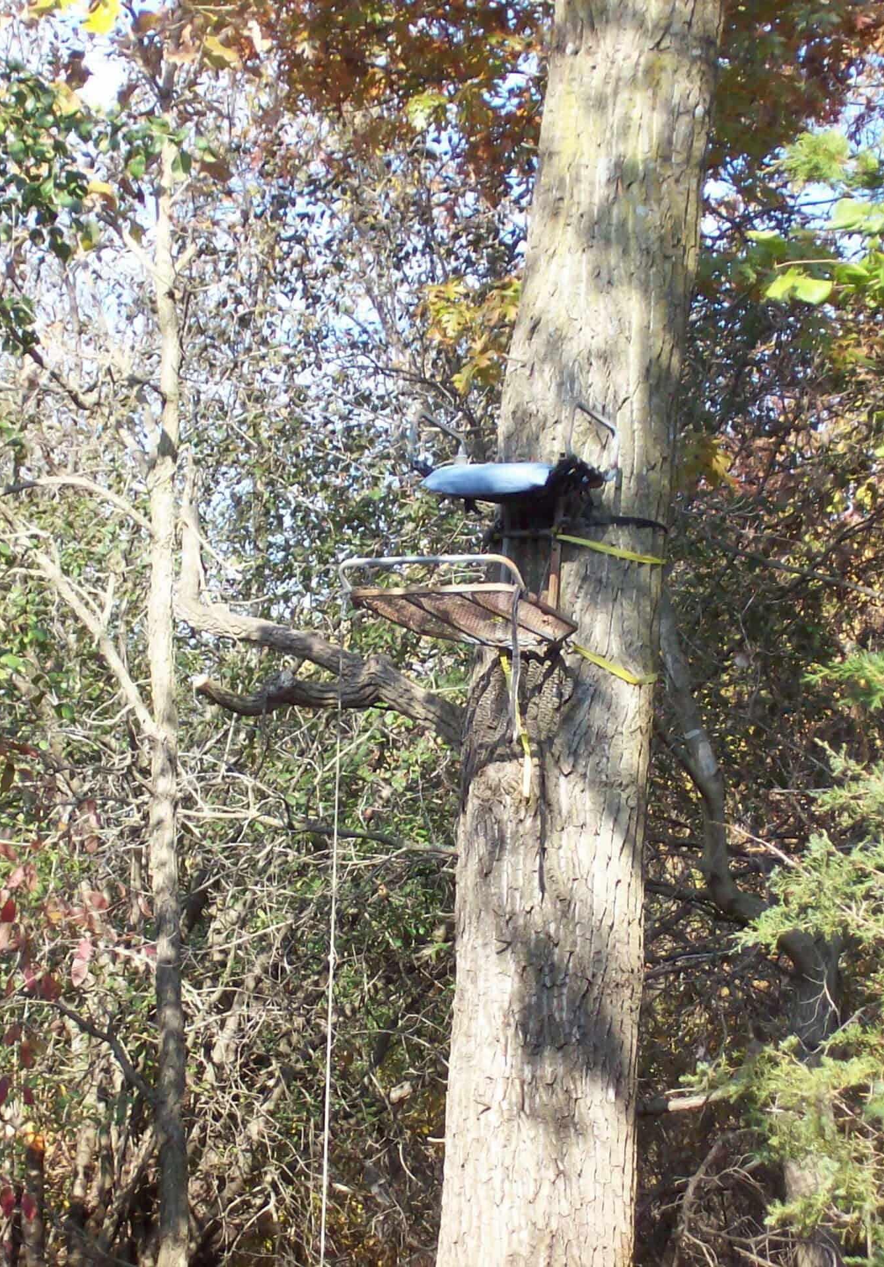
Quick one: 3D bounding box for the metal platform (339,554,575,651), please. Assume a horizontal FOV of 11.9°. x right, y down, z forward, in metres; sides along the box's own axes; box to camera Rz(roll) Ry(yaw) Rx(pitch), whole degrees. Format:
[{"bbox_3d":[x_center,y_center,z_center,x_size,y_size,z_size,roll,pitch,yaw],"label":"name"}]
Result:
[{"bbox_3d":[0.100,-0.077,13.084,0.560,0.150,0.780,-2,-12,22],"label":"metal platform"}]

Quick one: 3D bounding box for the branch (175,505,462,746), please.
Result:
[{"bbox_3d":[-0.390,-0.025,13.500,0.880,0.710,0.450,3,-11,0],"label":"branch"}]

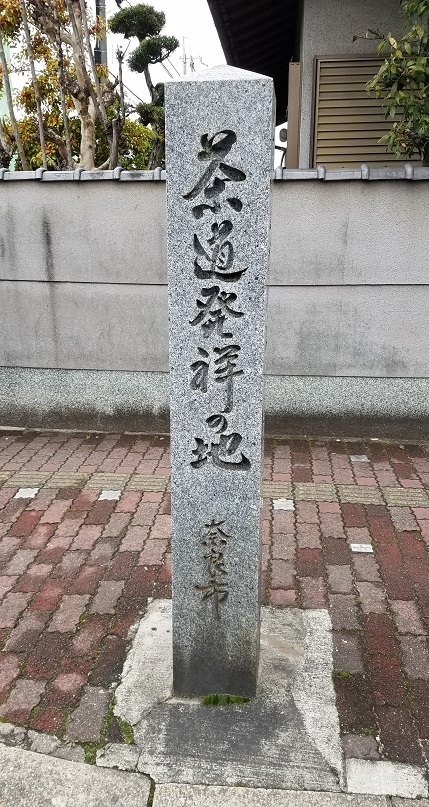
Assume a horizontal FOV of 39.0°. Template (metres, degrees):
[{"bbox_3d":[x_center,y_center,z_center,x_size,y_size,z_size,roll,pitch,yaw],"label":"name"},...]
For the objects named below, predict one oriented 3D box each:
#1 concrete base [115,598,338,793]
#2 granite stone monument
[{"bbox_3d":[0.040,0.895,1.932,0.680,0.060,0.775,2,16,6],"label":"concrete base"},{"bbox_3d":[0.020,0.015,1.730,0.254,1.757,0.254,2,16,6],"label":"granite stone monument"}]

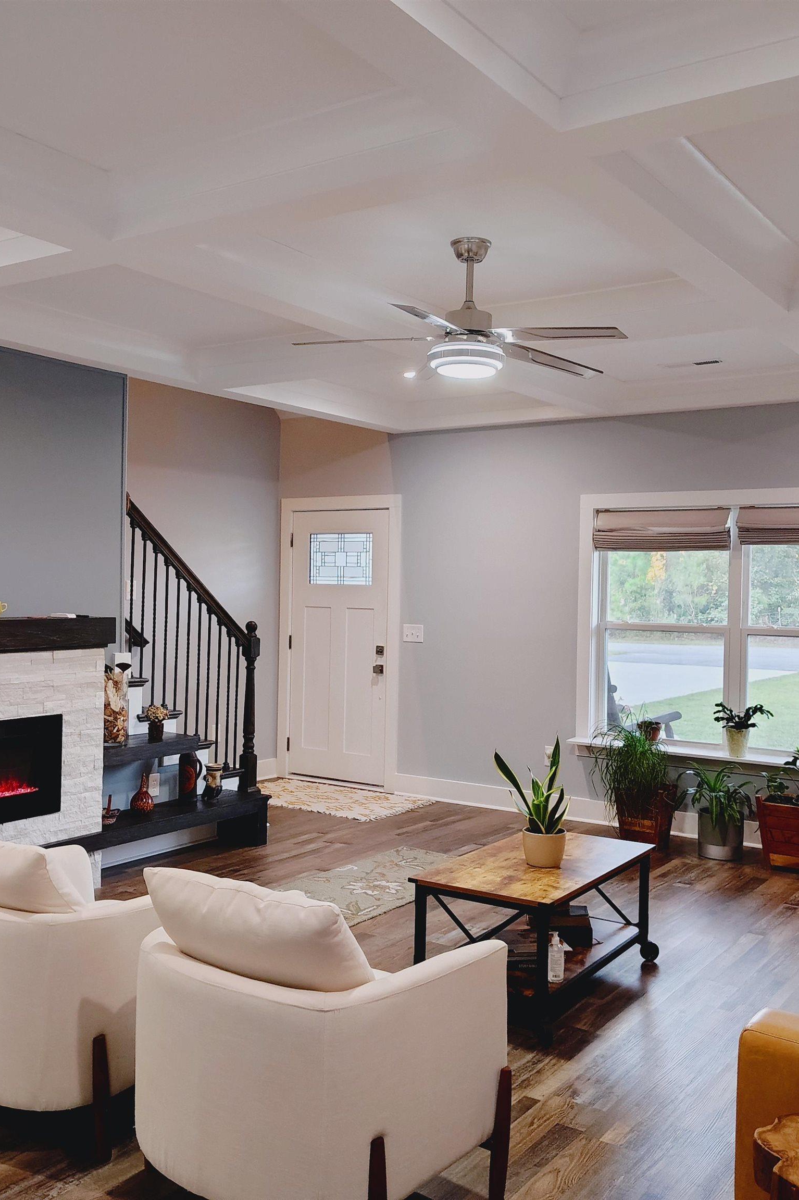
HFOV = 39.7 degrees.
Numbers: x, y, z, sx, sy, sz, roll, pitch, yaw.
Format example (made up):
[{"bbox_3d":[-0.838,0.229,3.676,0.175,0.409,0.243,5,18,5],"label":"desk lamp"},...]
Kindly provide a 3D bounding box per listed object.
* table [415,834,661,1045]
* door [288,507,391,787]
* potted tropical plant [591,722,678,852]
[{"bbox_3d":[0.547,1.236,4.251,0.560,0.450,1.010,2,1,35],"label":"table"},{"bbox_3d":[-0.450,0.342,8.370,0.908,2.028,0.045,2,1,34],"label":"door"},{"bbox_3d":[1.434,1.100,6.705,0.470,0.729,0.420,2,1,34],"label":"potted tropical plant"}]

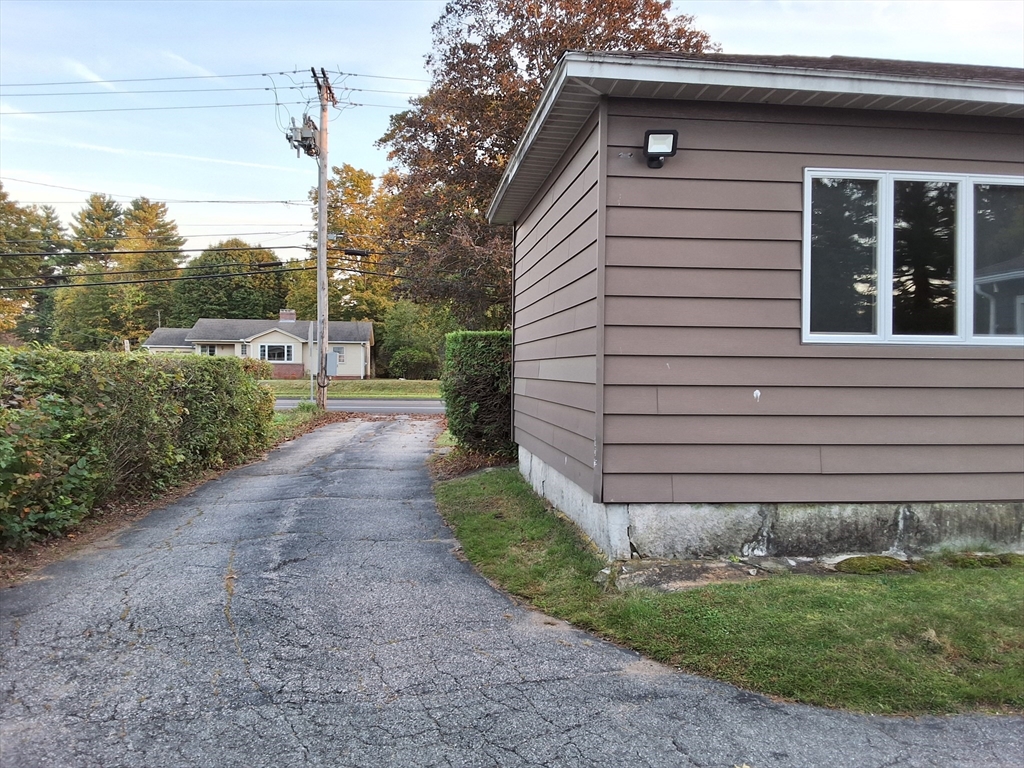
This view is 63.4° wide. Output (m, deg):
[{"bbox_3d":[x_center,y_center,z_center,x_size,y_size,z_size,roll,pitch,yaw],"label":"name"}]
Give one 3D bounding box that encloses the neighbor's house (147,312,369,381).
[{"bbox_3d":[-17.900,-2.940,60.800,15.600,5.000,9.300,0,1,-6],"label":"neighbor's house"}]

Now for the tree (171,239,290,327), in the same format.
[{"bbox_3d":[-24.500,-6.800,72.000,10.600,11.600,10.000,1,1,0],"label":"tree"}]

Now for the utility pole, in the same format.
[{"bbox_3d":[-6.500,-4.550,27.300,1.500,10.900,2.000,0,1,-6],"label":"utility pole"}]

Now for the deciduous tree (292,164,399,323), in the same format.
[{"bbox_3d":[-14.300,-9.900,71.000,9.600,18.000,9.400,1,1,0],"label":"deciduous tree"}]

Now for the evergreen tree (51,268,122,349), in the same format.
[{"bbox_3d":[-33.400,-5.000,65.000,5.500,8.400,5.500,1,1,0],"label":"evergreen tree"}]

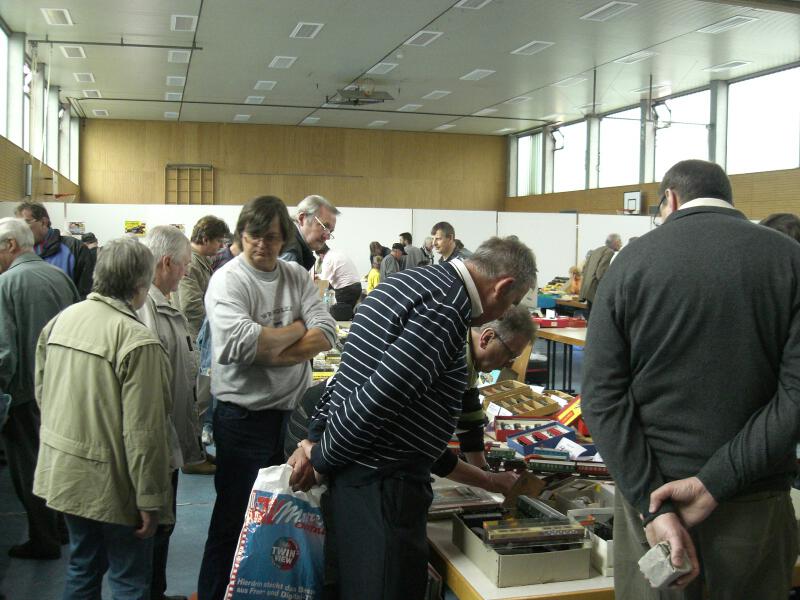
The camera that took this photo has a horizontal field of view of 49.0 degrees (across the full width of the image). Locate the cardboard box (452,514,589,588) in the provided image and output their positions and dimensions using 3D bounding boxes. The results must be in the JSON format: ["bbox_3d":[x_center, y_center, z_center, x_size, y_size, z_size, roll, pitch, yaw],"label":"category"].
[{"bbox_3d":[0.332,0.684,2.466,0.260,0.090,0.355,0,4,-16],"label":"cardboard box"}]

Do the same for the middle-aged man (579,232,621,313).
[{"bbox_3d":[2.782,-0.080,12.362,0.520,1.720,0.520,-1,4,-22],"label":"middle-aged man"}]

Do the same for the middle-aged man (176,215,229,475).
[{"bbox_3d":[-1.326,0.303,5.963,0.420,1.760,0.520,-1,4,-20],"label":"middle-aged man"}]

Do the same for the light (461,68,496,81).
[{"bbox_3d":[2.403,-6.980,27.047,0.620,0.100,1.600,0,4,-16],"label":"light"}]

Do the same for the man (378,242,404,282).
[{"bbox_3d":[-0.158,-0.122,13.655,0.420,1.530,0.500,-2,5,-30],"label":"man"}]

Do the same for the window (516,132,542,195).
[{"bbox_3d":[6.047,-6.350,41.005,0.150,2.650,2.900,0,4,-16],"label":"window"}]

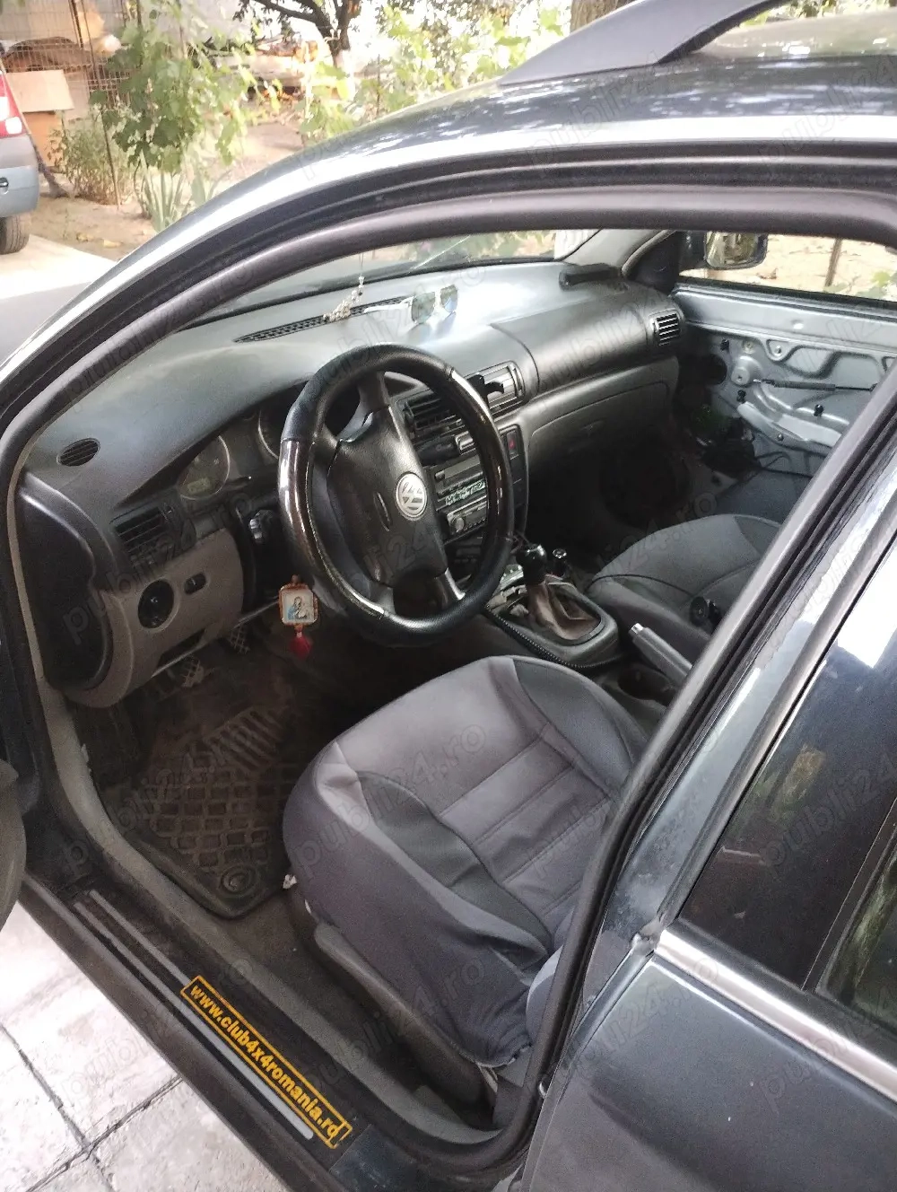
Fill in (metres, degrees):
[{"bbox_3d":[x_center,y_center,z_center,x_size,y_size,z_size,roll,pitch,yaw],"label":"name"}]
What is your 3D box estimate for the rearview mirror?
[{"bbox_3d":[0.602,-0.798,2.123,0.190,0.135,0.110,-21,34,-30],"label":"rearview mirror"}]

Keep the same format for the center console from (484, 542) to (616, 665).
[{"bbox_3d":[0.144,-0.001,1.642,0.310,0.198,0.192,23,37,37],"label":"center console"}]

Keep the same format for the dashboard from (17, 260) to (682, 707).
[{"bbox_3d":[-0.134,-0.299,1.757,0.555,0.445,1.420,23,37,37],"label":"dashboard"}]

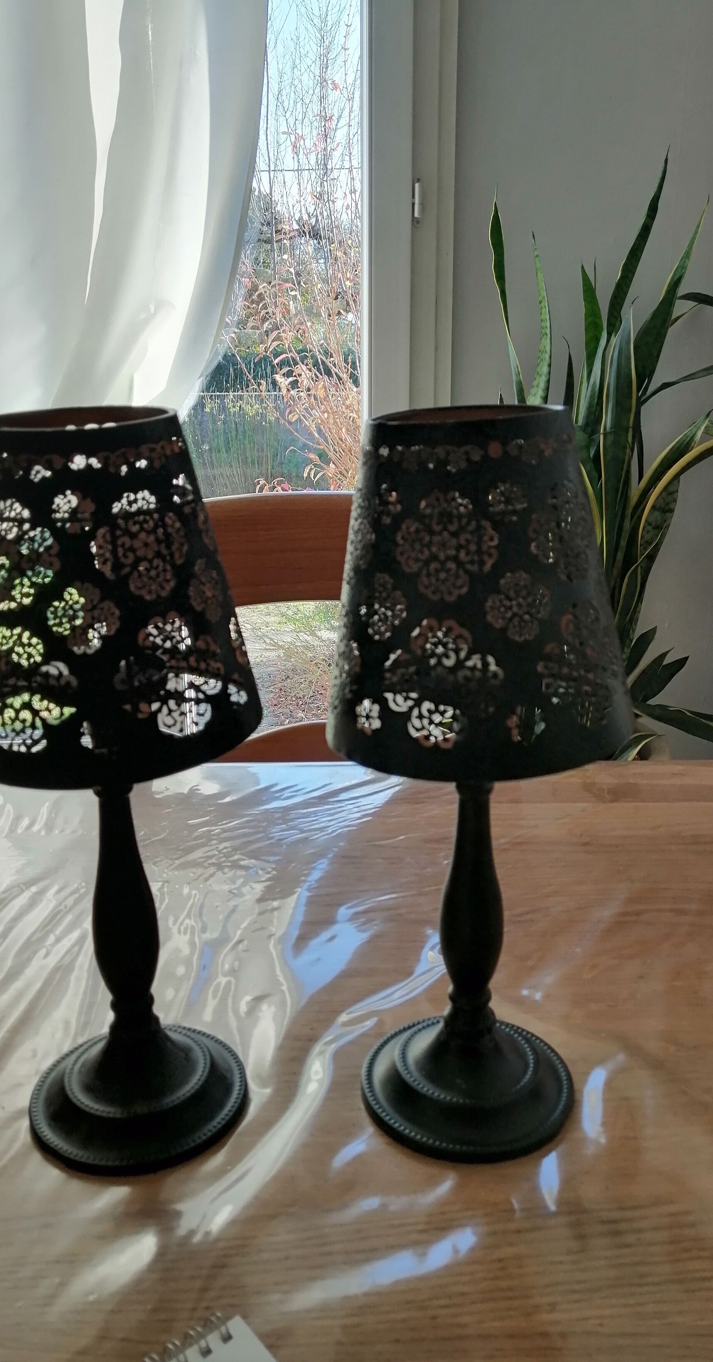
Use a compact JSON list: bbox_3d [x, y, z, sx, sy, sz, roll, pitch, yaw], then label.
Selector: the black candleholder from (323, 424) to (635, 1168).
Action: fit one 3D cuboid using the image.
[{"bbox_3d":[0.053,0.045,0.455,0.132,0.321,0.132,0,16,0],"label":"black candleholder"}]

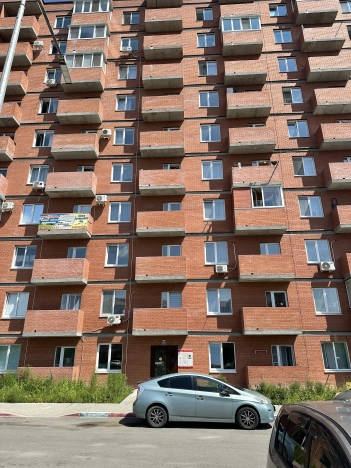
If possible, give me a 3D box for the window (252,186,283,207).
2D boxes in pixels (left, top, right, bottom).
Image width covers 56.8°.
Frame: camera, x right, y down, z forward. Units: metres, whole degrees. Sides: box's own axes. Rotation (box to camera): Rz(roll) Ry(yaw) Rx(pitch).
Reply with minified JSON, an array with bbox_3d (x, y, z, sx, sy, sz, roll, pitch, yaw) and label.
[{"bbox_3d":[5.630,-2.195,19.800,1.905,1.406,0.120,-1,-20,3],"label":"window"}]

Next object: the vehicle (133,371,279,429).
[{"bbox_3d":[0.941,5.387,10.687,4.470,1.490,1.745,-2,-21,6],"label":"vehicle"}]

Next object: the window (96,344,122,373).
[{"bbox_3d":[-3.626,6.859,18.001,1.384,1.421,0.150,-1,-20,3],"label":"window"}]

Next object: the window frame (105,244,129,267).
[{"bbox_3d":[-3.436,1.277,19.331,1.370,1.400,0.160,-1,-20,3],"label":"window frame"}]

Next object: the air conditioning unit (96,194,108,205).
[{"bbox_3d":[-4.602,-2.138,20.321,0.680,0.460,0.280,-1,-20,3],"label":"air conditioning unit"}]

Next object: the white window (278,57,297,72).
[{"bbox_3d":[8.540,-12.764,24.559,1.358,1.413,0.150,-1,-20,3],"label":"white window"}]

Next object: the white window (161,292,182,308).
[{"bbox_3d":[-0.186,3.971,18.146,1.173,1.385,0.160,-1,-20,3],"label":"white window"}]

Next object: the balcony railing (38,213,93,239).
[{"bbox_3d":[-6.932,-0.489,20.453,3.019,1.332,0.947,-1,-20,3],"label":"balcony railing"}]

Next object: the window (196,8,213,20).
[{"bbox_3d":[2.467,-18.164,26.901,1.373,1.413,0.150,-1,-20,3],"label":"window"}]

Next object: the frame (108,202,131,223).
[{"bbox_3d":[-3.578,-1.380,20.983,1.396,1.409,0.150,-1,-20,3],"label":"frame"}]

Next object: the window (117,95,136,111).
[{"bbox_3d":[-3.639,-9.648,24.056,1.401,1.429,0.150,-1,-20,3],"label":"window"}]

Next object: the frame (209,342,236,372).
[{"bbox_3d":[2.561,6.700,17.608,1.383,1.454,0.150,-1,-20,3],"label":"frame"}]

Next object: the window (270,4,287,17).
[{"bbox_3d":[8.148,-17.585,25.638,1.299,1.319,0.160,-1,-20,3],"label":"window"}]

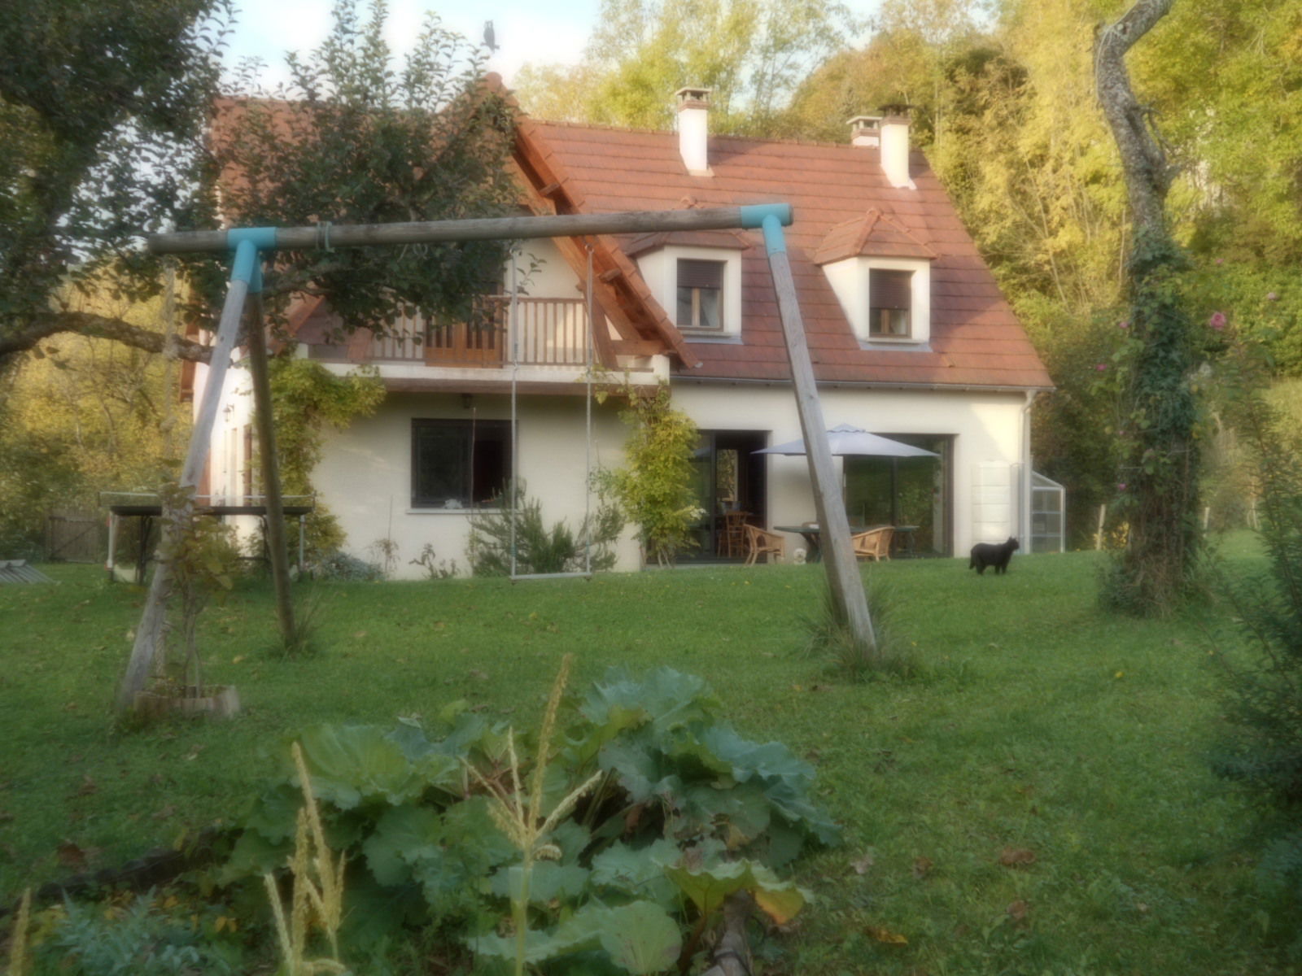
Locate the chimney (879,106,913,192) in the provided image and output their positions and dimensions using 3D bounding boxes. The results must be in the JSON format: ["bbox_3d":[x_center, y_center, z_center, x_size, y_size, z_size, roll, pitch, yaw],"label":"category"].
[{"bbox_3d":[4.880,-6.736,37.368,0.500,1.614,0.580,0,0,-19],"label":"chimney"}]

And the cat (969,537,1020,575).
[{"bbox_3d":[3.468,0.692,19.000,0.510,0.385,0.170,0,0,0],"label":"cat"}]

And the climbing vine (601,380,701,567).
[{"bbox_3d":[0.008,-0.221,30.200,1.500,3.000,1.000,0,0,-19],"label":"climbing vine"}]

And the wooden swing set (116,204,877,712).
[{"bbox_3d":[-0.800,-0.175,10.300,4.000,2.600,2.050,0,0,3],"label":"wooden swing set"}]

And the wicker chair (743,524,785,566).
[{"bbox_3d":[1.821,0.931,30.200,0.620,0.700,0.620,0,0,-19],"label":"wicker chair"}]

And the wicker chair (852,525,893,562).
[{"bbox_3d":[3.560,0.945,30.400,0.620,0.700,0.620,0,0,28],"label":"wicker chair"}]

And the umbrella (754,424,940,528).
[{"bbox_3d":[3.151,0.124,30.294,2.950,2.330,2.950,0,0,0],"label":"umbrella"}]

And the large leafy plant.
[{"bbox_3d":[-0.343,0.936,5.400,1.750,0.720,1.600,0,0,0],"label":"large leafy plant"}]

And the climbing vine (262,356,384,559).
[{"bbox_3d":[-4.934,-0.419,28.200,1.850,3.100,1.000,0,0,-19],"label":"climbing vine"}]

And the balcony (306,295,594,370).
[{"bbox_3d":[-3.013,-2.271,27.847,4.217,1.080,1.100,0,0,-19],"label":"balcony"}]

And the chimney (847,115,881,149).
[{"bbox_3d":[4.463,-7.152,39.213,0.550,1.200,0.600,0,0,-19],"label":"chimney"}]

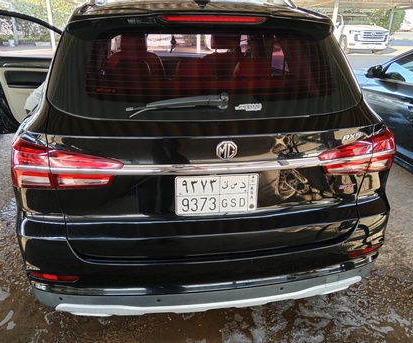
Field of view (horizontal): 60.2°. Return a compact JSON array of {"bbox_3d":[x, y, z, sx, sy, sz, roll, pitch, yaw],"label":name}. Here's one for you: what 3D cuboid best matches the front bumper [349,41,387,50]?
[{"bbox_3d":[7.842,-6.114,17.300,1.870,0.450,0.450,-2,23,-4],"label":"front bumper"}]

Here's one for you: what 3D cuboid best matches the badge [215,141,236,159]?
[{"bbox_3d":[0.074,-0.074,1.289,0.079,0.077,0.015,-3,23,-7],"label":"badge"}]

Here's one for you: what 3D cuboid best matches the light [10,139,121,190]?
[{"bbox_3d":[-0.570,-0.022,1.401,0.549,0.205,0.174,2,23,4],"label":"light"}]

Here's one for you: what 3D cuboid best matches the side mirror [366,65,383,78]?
[{"bbox_3d":[1.942,-1.149,4.120,0.185,0.145,0.115,-2,23,-4],"label":"side mirror"}]

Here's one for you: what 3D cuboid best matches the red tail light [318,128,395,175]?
[{"bbox_3d":[0.674,-0.085,1.554,0.549,0.205,0.174,-8,24,-18],"label":"red tail light"}]

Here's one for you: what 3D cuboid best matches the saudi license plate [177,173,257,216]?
[{"bbox_3d":[0.041,0.087,1.351,0.315,0.157,0.020,-3,23,-7],"label":"saudi license plate"}]

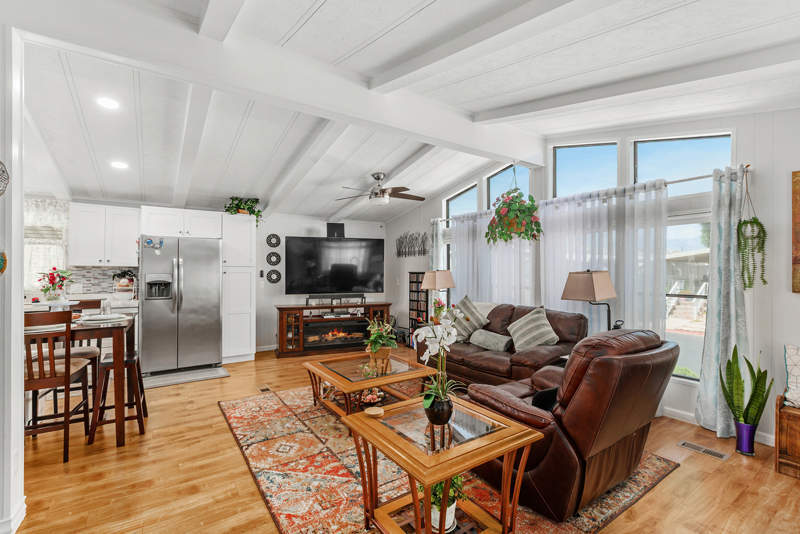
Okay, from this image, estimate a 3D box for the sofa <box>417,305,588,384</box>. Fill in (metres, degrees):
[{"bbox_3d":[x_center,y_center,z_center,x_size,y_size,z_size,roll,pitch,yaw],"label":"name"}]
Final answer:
[{"bbox_3d":[1.103,0.915,4.209,0.920,0.900,1.880,0,-1,-34],"label":"sofa"}]

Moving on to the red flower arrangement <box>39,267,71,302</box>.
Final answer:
[{"bbox_3d":[-2.700,0.132,2.790,0.210,0.270,0.200,0,0,-44],"label":"red flower arrangement"}]

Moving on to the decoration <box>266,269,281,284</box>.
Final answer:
[{"bbox_3d":[-2.110,0.166,5.960,0.237,0.235,0.030,0,0,-34],"label":"decoration"}]

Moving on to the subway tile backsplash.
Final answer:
[{"bbox_3d":[-3.929,0.180,4.757,0.770,0.360,0.020,0,0,-34],"label":"subway tile backsplash"}]

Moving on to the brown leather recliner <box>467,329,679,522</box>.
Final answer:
[{"bbox_3d":[1.067,0.858,2.251,0.970,0.980,0.970,0,-1,-34],"label":"brown leather recliner"}]

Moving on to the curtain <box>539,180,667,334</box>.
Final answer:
[{"bbox_3d":[2.050,0.300,3.765,0.120,2.160,1.300,0,0,-34],"label":"curtain"}]

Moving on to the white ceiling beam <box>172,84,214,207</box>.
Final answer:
[{"bbox_3d":[-2.292,-1.213,3.853,0.140,0.125,3.250,0,-10,-34],"label":"white ceiling beam"}]

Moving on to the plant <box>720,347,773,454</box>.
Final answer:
[{"bbox_3d":[2.589,0.985,2.665,0.330,0.810,0.360,0,0,-34],"label":"plant"}]

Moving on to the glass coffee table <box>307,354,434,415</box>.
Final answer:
[{"bbox_3d":[-0.280,1.147,3.348,0.935,0.415,0.920,0,0,-34],"label":"glass coffee table"}]

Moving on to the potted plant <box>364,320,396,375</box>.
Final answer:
[{"bbox_3d":[-0.205,0.775,3.760,0.315,0.450,0.290,0,0,-34],"label":"potted plant"}]

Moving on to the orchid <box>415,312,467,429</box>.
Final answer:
[{"bbox_3d":[0.197,0.500,1.805,0.260,0.580,0.220,0,-1,6],"label":"orchid"}]

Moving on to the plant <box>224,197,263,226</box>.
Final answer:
[{"bbox_3d":[-2.340,-0.820,5.321,0.500,0.420,0.340,0,-1,-34],"label":"plant"}]

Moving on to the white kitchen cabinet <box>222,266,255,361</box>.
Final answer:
[{"bbox_3d":[-2.493,0.694,5.390,0.447,1.370,0.590,0,0,-34],"label":"white kitchen cabinet"}]

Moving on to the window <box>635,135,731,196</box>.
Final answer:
[{"bbox_3d":[2.526,-0.936,3.229,0.080,0.600,0.730,0,-1,-34],"label":"window"}]

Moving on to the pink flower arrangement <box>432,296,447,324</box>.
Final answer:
[{"bbox_3d":[0.553,0.605,4.980,0.185,0.385,0.175,0,0,0],"label":"pink flower arrangement"}]

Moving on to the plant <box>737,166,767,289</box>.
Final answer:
[{"bbox_3d":[2.700,-0.299,2.733,0.140,0.940,0.170,0,0,-34],"label":"plant"}]

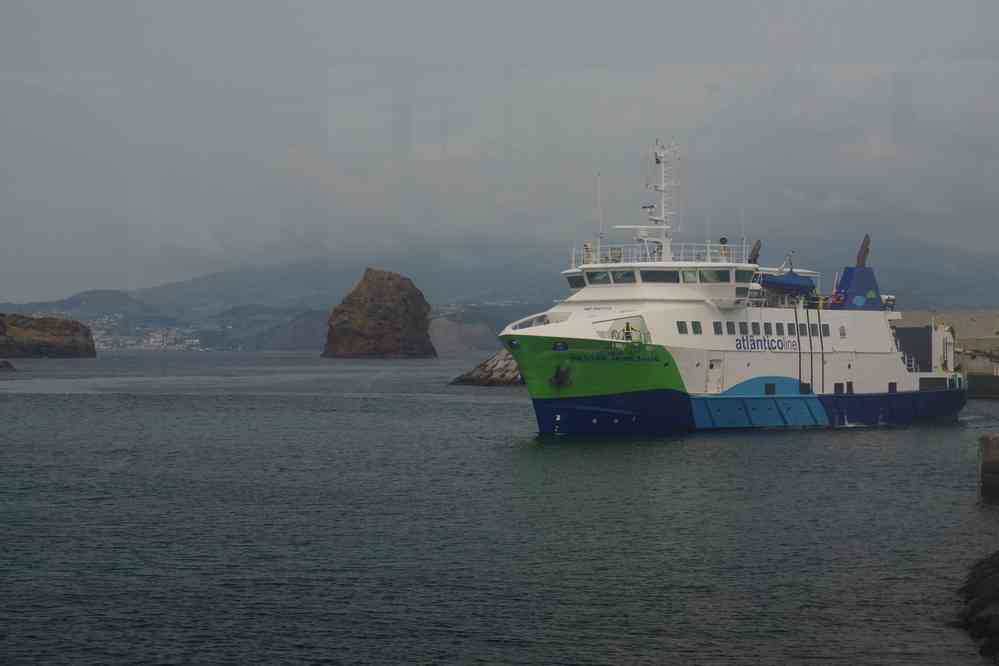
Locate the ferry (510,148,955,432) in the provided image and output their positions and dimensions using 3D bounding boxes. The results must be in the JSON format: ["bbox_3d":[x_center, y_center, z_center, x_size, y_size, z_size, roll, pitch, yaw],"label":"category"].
[{"bbox_3d":[14.200,-3.000,146.300,11.300,18.000,41.000,0,-1,44],"label":"ferry"}]

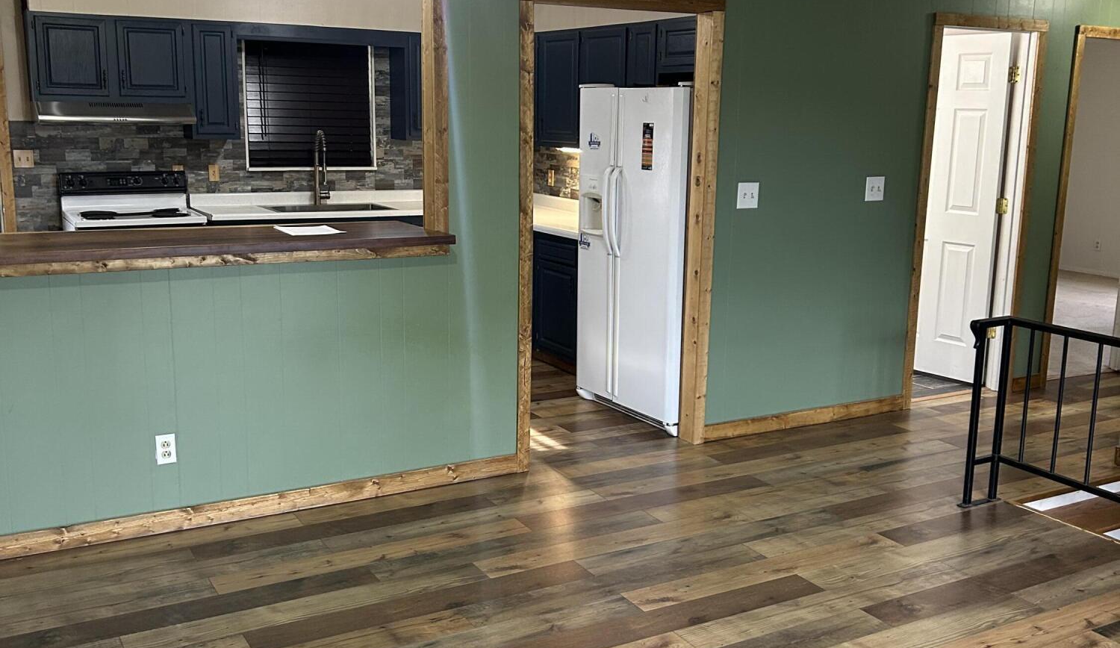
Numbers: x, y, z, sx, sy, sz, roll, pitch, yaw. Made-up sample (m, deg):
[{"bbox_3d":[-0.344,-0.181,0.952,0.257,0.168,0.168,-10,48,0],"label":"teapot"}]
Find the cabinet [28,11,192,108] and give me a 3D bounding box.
[{"bbox_3d":[-2.838,-1.661,7.074,0.921,0.537,0.320,-5,13,-30],"label":"cabinet"}]

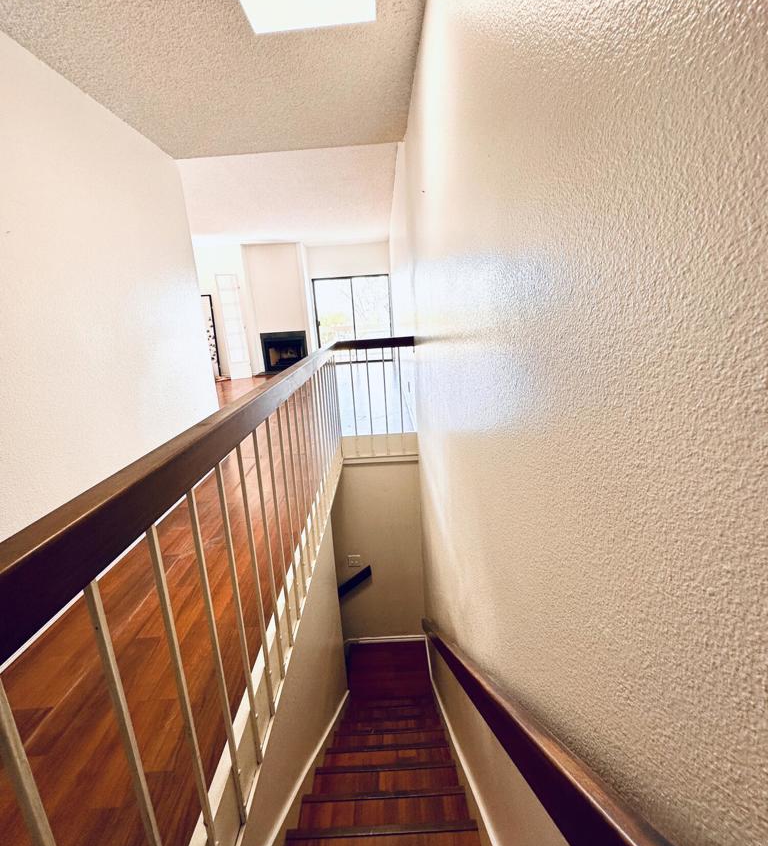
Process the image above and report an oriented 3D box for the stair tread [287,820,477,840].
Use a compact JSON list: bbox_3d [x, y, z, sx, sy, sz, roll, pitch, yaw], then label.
[{"bbox_3d":[-0.007,1.593,1.612,0.735,0.030,0.050,-3,15,1],"label":"stair tread"}]

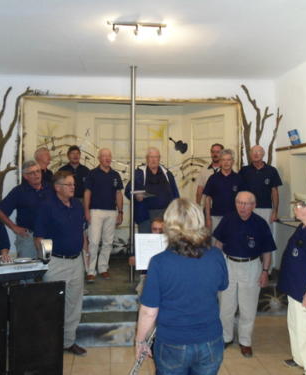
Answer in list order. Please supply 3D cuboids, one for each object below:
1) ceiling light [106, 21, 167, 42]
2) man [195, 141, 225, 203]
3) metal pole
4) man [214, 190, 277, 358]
[{"bbox_3d":[-0.148,-1.391,3.370,0.540,0.180,0.140,0,1,6],"label":"ceiling light"},{"bbox_3d":[0.866,0.291,5.200,0.530,1.770,0.340,1,1,11],"label":"man"},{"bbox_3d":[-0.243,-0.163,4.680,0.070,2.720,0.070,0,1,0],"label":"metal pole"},{"bbox_3d":[0.919,0.855,3.770,0.600,1.640,0.400,0,1,16],"label":"man"}]

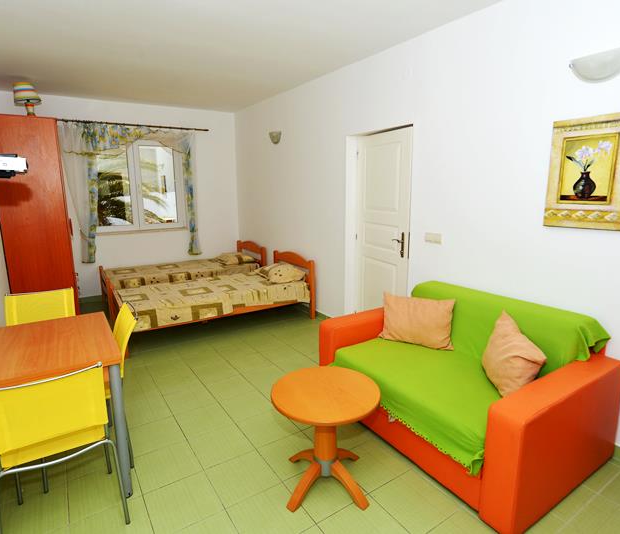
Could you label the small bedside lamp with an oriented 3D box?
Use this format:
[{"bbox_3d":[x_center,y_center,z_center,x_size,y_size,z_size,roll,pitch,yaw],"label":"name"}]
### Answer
[{"bbox_3d":[-2.680,-1.568,3.801,0.220,0.344,0.220,-7,13,-32],"label":"small bedside lamp"}]

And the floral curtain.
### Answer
[{"bbox_3d":[-2.427,-1.012,5.585,1.752,1.857,0.098,-7,13,-32],"label":"floral curtain"}]

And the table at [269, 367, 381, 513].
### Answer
[{"bbox_3d":[0.085,0.879,2.065,0.547,0.513,0.547,-1,11,0],"label":"table"}]

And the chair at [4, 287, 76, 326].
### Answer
[{"bbox_3d":[-1.748,0.615,2.674,0.448,0.846,0.539,-7,13,-32],"label":"chair"}]

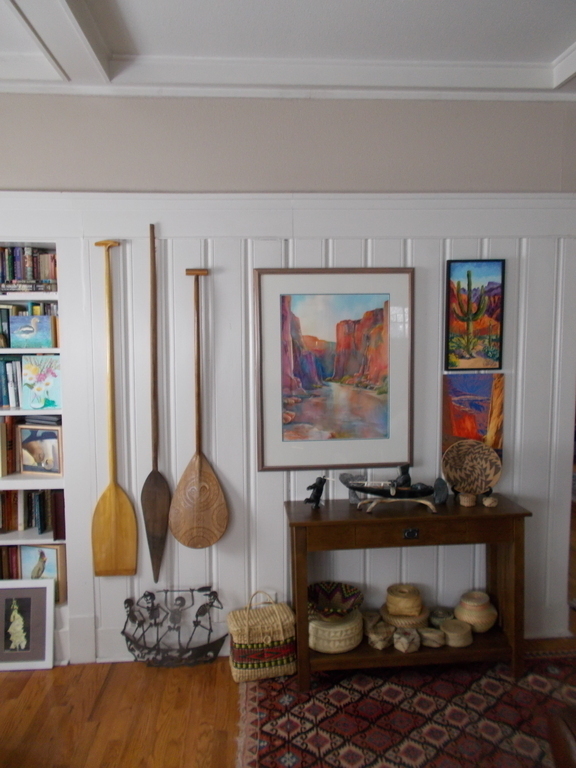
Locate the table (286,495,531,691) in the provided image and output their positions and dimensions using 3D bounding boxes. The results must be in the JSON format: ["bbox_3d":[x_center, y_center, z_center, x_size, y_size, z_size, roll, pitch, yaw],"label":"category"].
[{"bbox_3d":[0.519,0.925,2.597,1.044,0.748,0.313,-1,5,-5],"label":"table"}]

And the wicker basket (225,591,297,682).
[{"bbox_3d":[-0.117,1.115,2.626,0.300,0.380,0.200,-2,5,-16],"label":"wicker basket"}]

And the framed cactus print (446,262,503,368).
[{"bbox_3d":[0.872,-0.320,2.700,0.277,0.508,0.025,-1,5,-5],"label":"framed cactus print"}]

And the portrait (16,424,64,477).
[{"bbox_3d":[-1.156,0.307,2.692,0.222,0.230,0.025,1,5,14],"label":"portrait"}]

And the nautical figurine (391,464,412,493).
[{"bbox_3d":[0.498,0.415,2.532,0.085,0.120,0.070,-1,5,-5],"label":"nautical figurine"}]

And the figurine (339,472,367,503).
[{"bbox_3d":[0.302,0.485,2.673,0.127,0.140,0.060,-1,4,-4],"label":"figurine"}]

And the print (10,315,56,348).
[{"bbox_3d":[-1.164,-0.239,2.638,0.190,0.145,0.025,0,5,6],"label":"print"}]

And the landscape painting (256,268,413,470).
[{"bbox_3d":[0.220,-0.065,2.667,0.733,0.924,0.028,-1,5,-5],"label":"landscape painting"}]

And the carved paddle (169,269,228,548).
[{"bbox_3d":[-0.409,0.127,2.604,0.262,1.268,0.045,0,5,-5],"label":"carved paddle"}]

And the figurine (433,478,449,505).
[{"bbox_3d":[0.702,0.495,2.655,0.070,0.118,0.050,-1,5,-5],"label":"figurine"}]

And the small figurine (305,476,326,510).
[{"bbox_3d":[0.123,0.486,2.586,0.095,0.143,0.065,0,5,9],"label":"small figurine"}]

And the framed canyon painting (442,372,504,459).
[{"bbox_3d":[0.875,0.179,2.739,0.295,0.455,0.025,-1,5,-5],"label":"framed canyon painting"}]

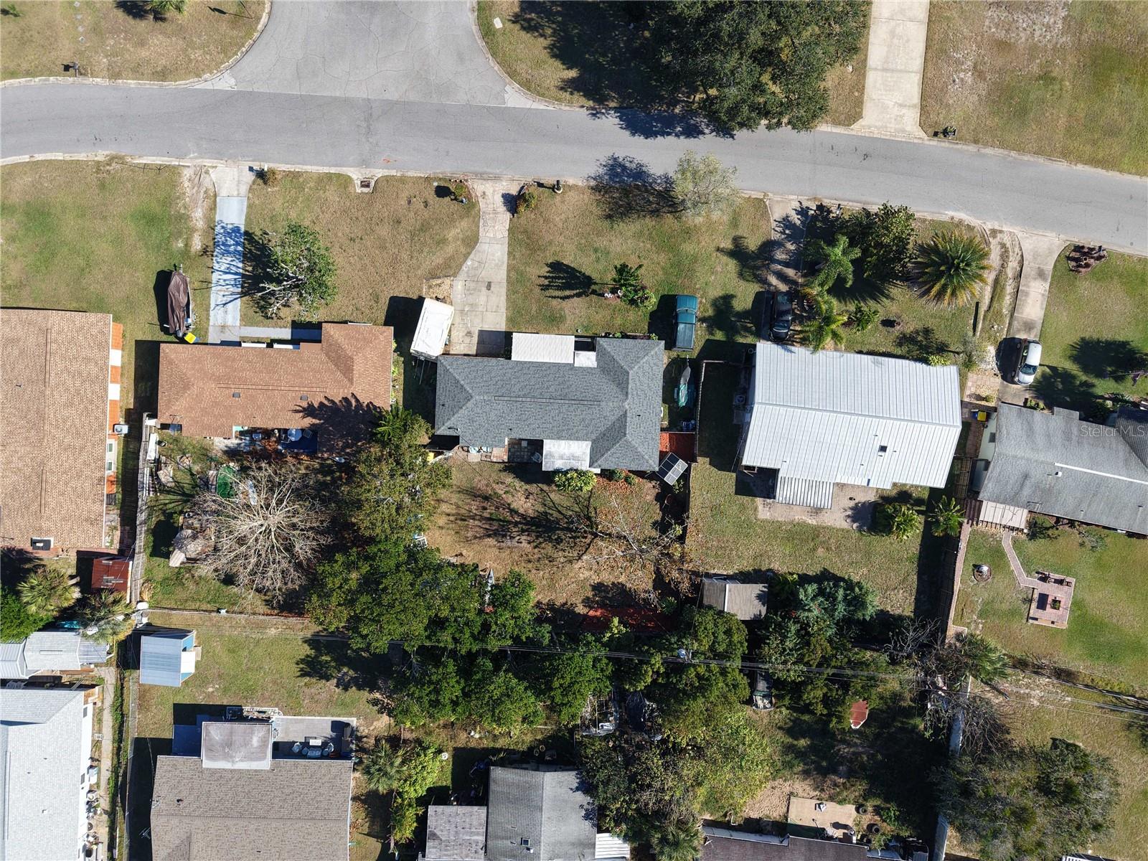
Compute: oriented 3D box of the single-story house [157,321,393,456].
[{"bbox_3d":[-25.130,-3.637,67.516,19.340,4.000,11.050,2,90,-2],"label":"single-story house"}]

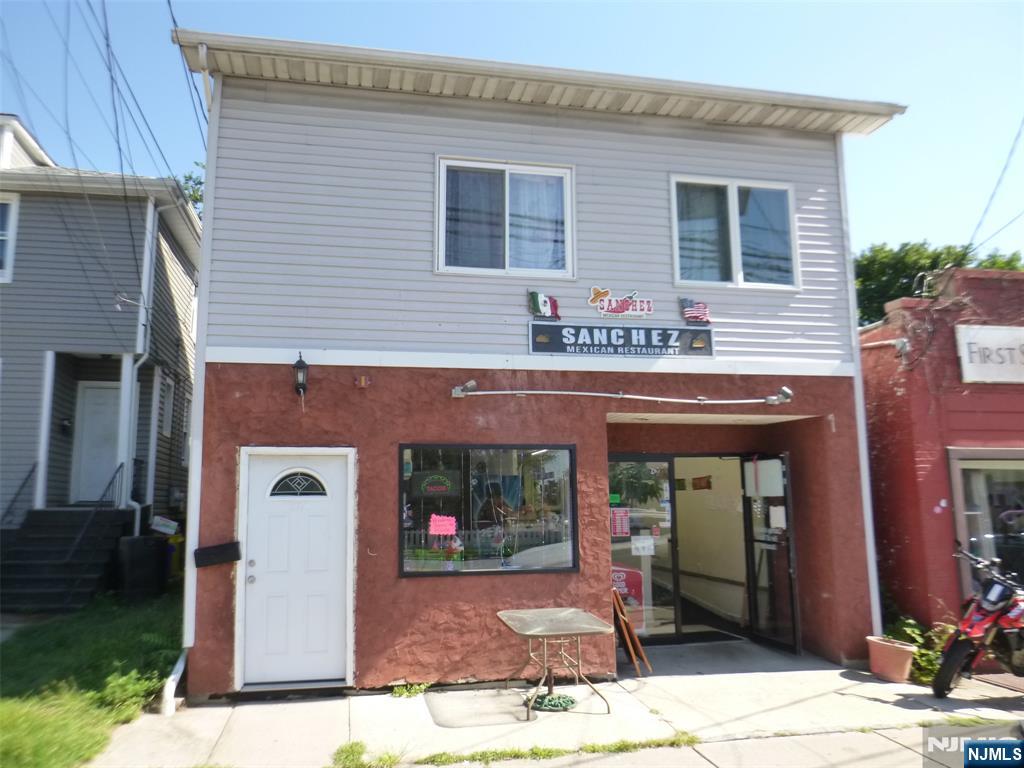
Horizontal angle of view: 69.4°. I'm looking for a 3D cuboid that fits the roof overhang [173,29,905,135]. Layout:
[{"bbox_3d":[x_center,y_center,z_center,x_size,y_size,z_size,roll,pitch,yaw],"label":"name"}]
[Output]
[{"bbox_3d":[0.603,-3.044,7.624,7.550,0.190,0.620,1,-8,-12],"label":"roof overhang"}]

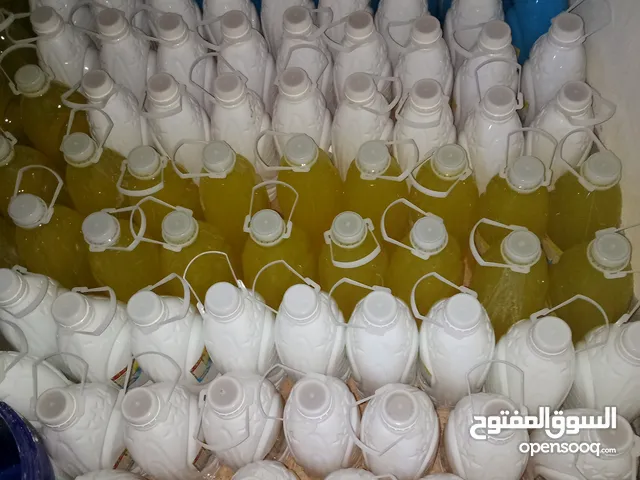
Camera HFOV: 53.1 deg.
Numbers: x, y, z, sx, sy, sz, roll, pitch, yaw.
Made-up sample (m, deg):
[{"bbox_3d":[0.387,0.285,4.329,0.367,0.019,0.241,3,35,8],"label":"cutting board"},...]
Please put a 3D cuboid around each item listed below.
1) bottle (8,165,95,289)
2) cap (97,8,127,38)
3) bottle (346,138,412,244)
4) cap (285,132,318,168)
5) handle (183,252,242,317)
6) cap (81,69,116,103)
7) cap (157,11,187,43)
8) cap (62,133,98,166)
[{"bbox_3d":[-0.369,0.039,0.922,0.103,0.290,0.103,-4,58,-3],"label":"bottle"},{"bbox_3d":[-0.306,-0.319,0.943,0.041,0.018,0.041,-5,58,0],"label":"cap"},{"bbox_3d":[0.077,-0.035,0.924,0.095,0.285,0.095,-8,59,0],"label":"bottle"},{"bbox_3d":[-0.025,-0.116,0.832,0.042,0.020,0.042,-2,58,2],"label":"cap"},{"bbox_3d":[-0.127,0.049,0.754,0.056,0.008,0.056,-20,84,-9],"label":"handle"},{"bbox_3d":[-0.311,-0.217,0.902,0.043,0.021,0.043,-8,59,0],"label":"cap"},{"bbox_3d":[-0.217,-0.313,0.946,0.043,0.021,0.043,-2,59,4],"label":"cap"},{"bbox_3d":[-0.323,-0.119,0.861,0.042,0.020,0.042,-5,58,0],"label":"cap"}]

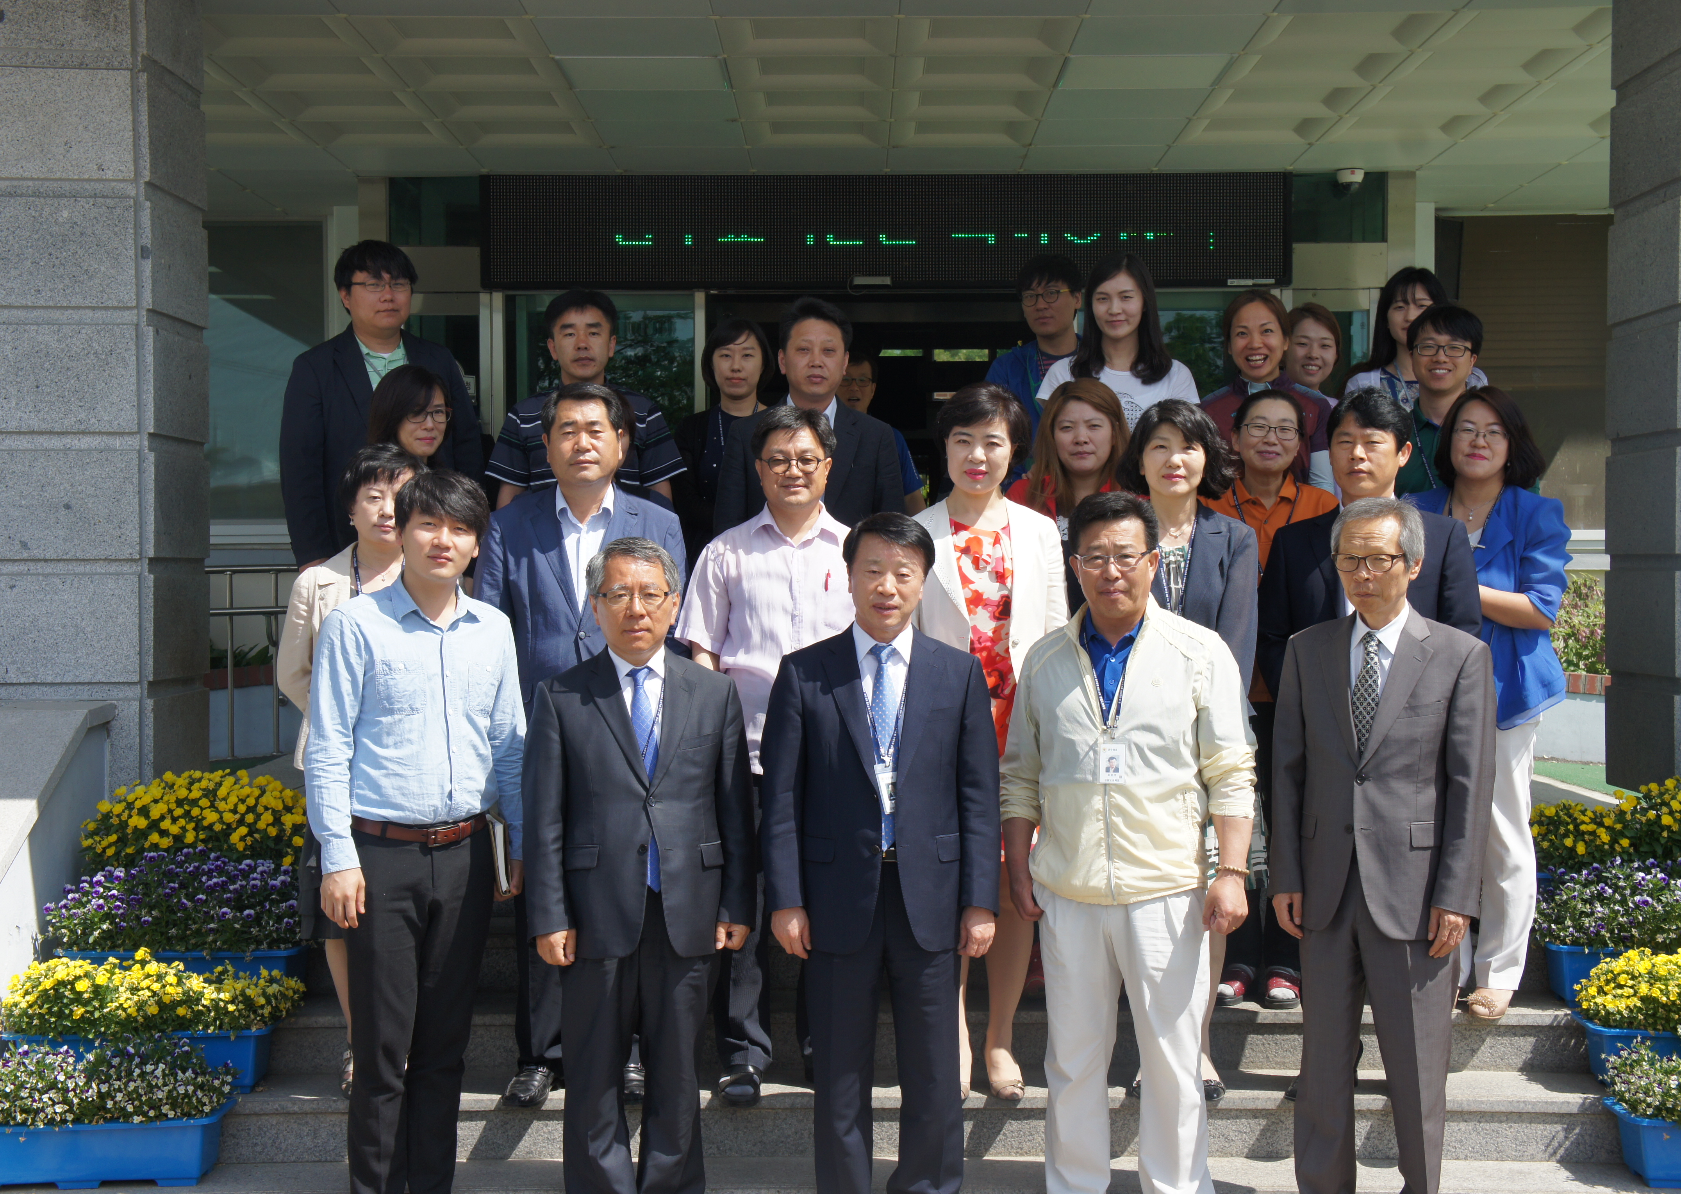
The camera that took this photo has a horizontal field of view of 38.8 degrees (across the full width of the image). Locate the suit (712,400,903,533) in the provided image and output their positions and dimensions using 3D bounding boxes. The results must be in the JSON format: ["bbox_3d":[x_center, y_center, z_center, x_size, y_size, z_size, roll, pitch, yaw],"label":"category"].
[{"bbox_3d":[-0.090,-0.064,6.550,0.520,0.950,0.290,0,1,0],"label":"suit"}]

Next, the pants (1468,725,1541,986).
[{"bbox_3d":[1.638,0.554,6.120,0.340,0.900,0.270,0,1,14],"label":"pants"}]

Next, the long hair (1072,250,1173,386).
[{"bbox_3d":[0.797,-0.785,6.750,0.280,0.385,0.230,0,1,7],"label":"long hair"}]

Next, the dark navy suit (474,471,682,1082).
[{"bbox_3d":[-0.645,0.445,5.900,0.530,1.460,0.300,0,1,-3],"label":"dark navy suit"}]

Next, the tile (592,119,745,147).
[{"bbox_3d":[-0.698,-1.917,9.844,0.600,0.030,0.600,0,1,0],"label":"tile"}]

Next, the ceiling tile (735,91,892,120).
[{"bbox_3d":[-0.101,-1.914,9.203,0.600,0.040,0.600,0,1,0],"label":"ceiling tile"}]

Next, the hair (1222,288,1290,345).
[{"bbox_3d":[1.163,-0.768,6.680,0.190,0.190,0.220,0,1,9],"label":"hair"}]

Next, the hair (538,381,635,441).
[{"bbox_3d":[-0.621,-0.442,5.820,0.205,0.165,0.210,0,1,-1],"label":"hair"}]

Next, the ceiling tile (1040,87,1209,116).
[{"bbox_3d":[1.099,-1.913,9.235,0.600,0.030,0.600,0,1,0],"label":"ceiling tile"}]

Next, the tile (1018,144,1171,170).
[{"bbox_3d":[1.104,-1.929,10.398,0.600,0.030,0.600,0,1,0],"label":"tile"}]

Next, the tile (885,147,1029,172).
[{"bbox_3d":[0.509,-1.936,10.487,0.600,0.030,0.600,0,1,0],"label":"tile"}]

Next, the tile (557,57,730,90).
[{"bbox_3d":[-0.703,-1.899,8.606,0.600,0.030,0.600,0,1,0],"label":"tile"}]

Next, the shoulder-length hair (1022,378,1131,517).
[{"bbox_3d":[0.612,-0.379,6.200,0.280,0.380,0.240,0,1,6],"label":"shoulder-length hair"}]

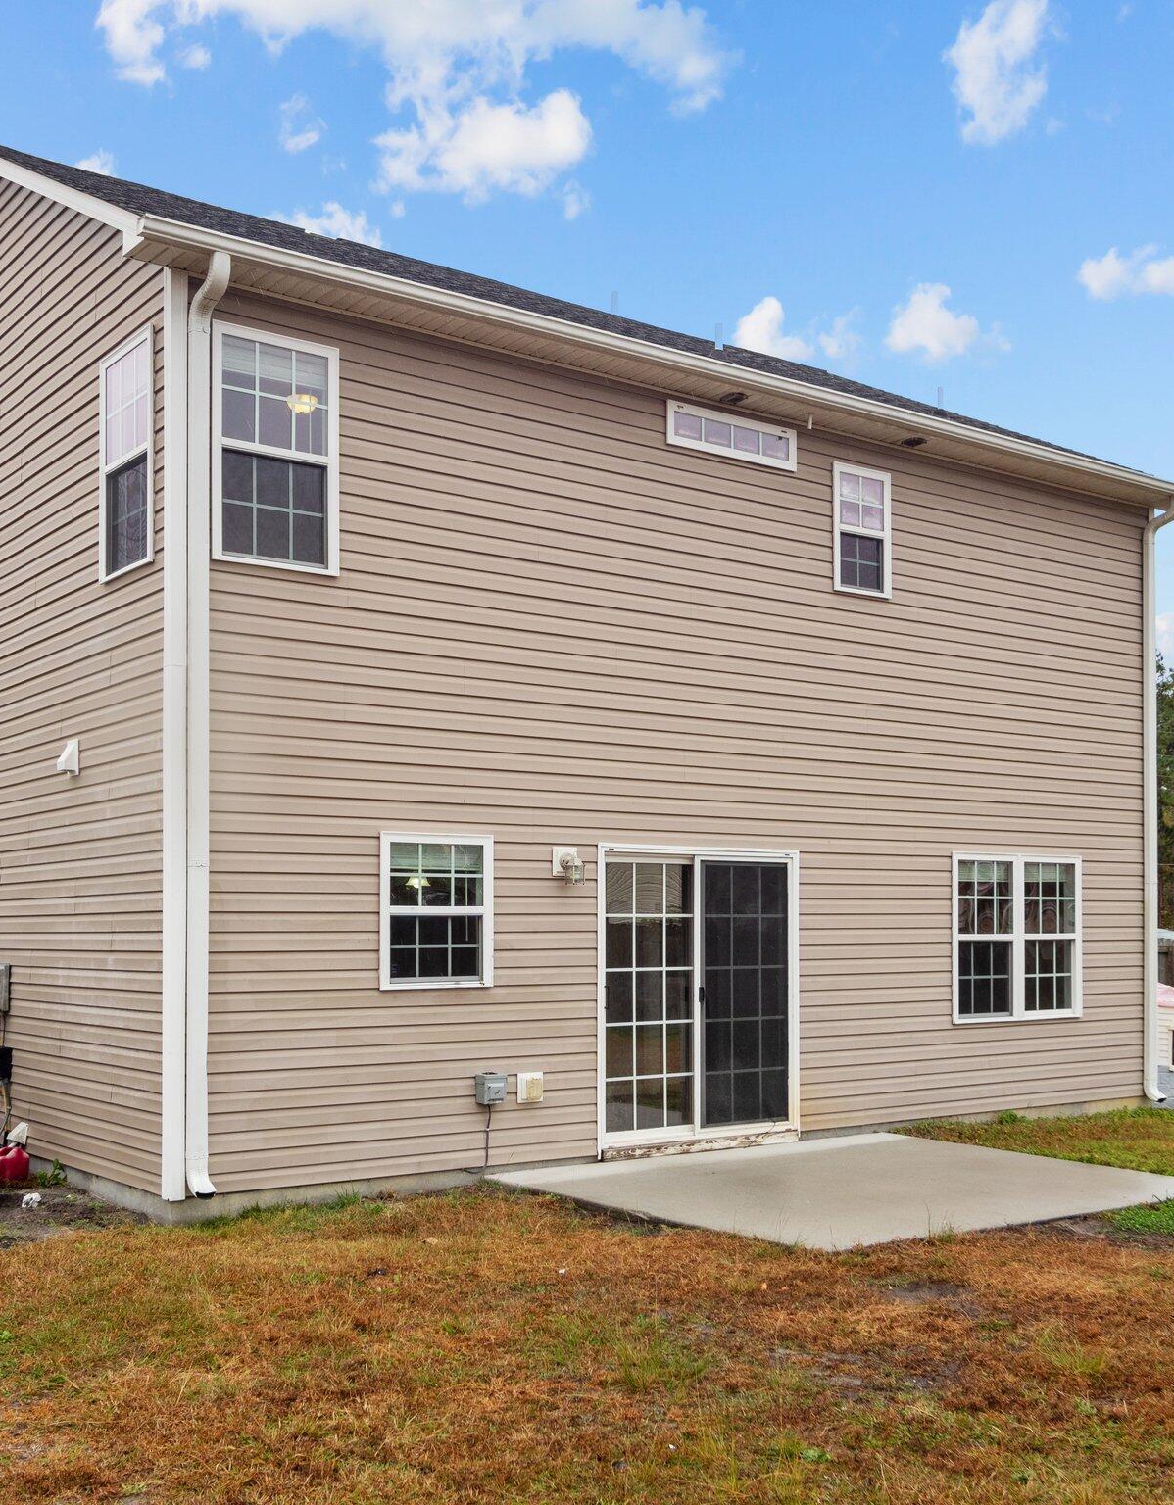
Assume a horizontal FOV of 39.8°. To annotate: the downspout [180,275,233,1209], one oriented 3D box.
[{"bbox_3d":[-2.115,-0.133,9.076,0.110,5.300,0.400,3,-5,-36],"label":"downspout"}]

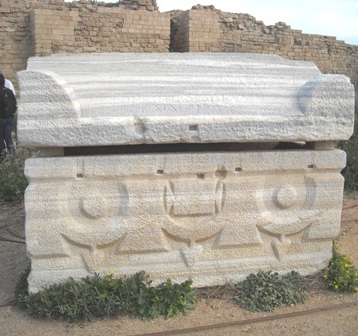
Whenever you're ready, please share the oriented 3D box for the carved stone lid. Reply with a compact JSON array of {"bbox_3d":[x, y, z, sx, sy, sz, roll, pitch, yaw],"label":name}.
[{"bbox_3d":[0.041,-0.599,3.720,2.505,0.661,1.000,-2,11,-11],"label":"carved stone lid"}]

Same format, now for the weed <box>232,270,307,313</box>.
[{"bbox_3d":[0.629,0.856,3.289,0.500,0.190,0.380,-2,11,-11],"label":"weed"}]

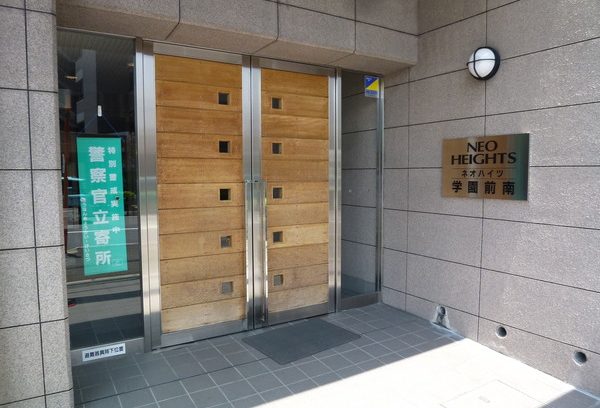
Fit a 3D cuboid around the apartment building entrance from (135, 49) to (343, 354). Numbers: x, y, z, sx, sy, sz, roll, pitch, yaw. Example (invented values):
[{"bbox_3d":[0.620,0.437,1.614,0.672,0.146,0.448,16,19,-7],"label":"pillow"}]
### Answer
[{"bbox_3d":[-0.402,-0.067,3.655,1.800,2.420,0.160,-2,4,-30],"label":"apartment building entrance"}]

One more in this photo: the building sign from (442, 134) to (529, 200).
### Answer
[{"bbox_3d":[1.509,-0.299,3.455,0.025,0.505,0.770,-3,5,-34],"label":"building sign"}]

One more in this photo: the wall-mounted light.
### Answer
[{"bbox_3d":[1.464,-1.140,3.366,0.130,0.255,0.255,-3,5,-34],"label":"wall-mounted light"}]

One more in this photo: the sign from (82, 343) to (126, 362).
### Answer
[{"bbox_3d":[-1.471,1.123,3.141,0.295,0.080,0.010,-2,4,-30],"label":"sign"}]

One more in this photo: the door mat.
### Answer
[{"bbox_3d":[0.026,1.154,3.584,0.870,0.015,0.580,-3,7,-38],"label":"door mat"}]

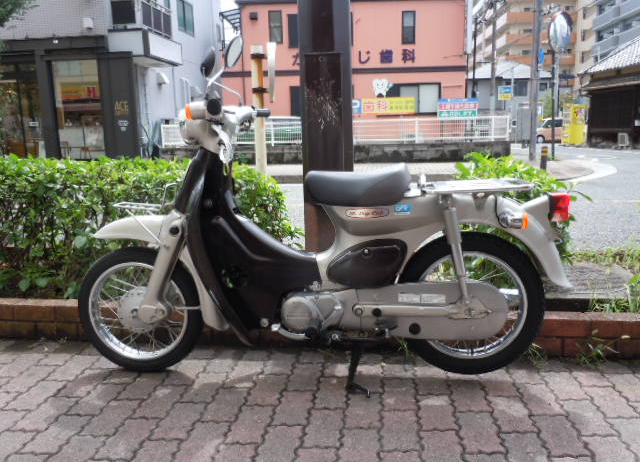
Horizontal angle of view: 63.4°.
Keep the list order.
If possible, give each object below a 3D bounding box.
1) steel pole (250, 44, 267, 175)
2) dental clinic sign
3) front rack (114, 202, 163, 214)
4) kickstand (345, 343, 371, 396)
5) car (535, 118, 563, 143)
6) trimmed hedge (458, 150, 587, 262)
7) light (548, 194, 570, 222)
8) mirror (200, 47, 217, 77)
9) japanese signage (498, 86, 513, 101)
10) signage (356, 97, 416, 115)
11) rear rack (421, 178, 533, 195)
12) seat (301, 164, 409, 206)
[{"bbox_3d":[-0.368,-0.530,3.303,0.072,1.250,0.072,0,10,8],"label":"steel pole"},{"bbox_3d":[4.075,-3.617,15.200,1.140,0.560,0.060,0,10,8],"label":"dental clinic sign"},{"bbox_3d":[-0.643,-0.091,1.849,0.165,0.030,0.165,-1,10,3],"label":"front rack"},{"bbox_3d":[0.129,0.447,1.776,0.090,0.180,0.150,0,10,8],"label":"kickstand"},{"bbox_3d":[14.711,-6.150,32.000,3.400,1.600,1.480,1,10,14],"label":"car"},{"bbox_3d":[0.943,-0.086,2.550,0.660,0.600,0.520,0,10,8],"label":"trimmed hedge"},{"bbox_3d":[0.749,-0.079,1.644,0.066,0.086,0.100,0,12,9],"label":"light"},{"bbox_3d":[-0.426,-0.643,1.976,0.037,0.115,0.115,20,2,-21],"label":"mirror"},{"bbox_3d":[7.166,-5.312,20.000,0.530,0.600,0.060,0,10,8],"label":"japanese signage"},{"bbox_3d":[1.864,-3.664,15.200,1.900,0.490,0.060,0,10,8],"label":"signage"},{"bbox_3d":[0.486,-0.141,1.670,0.340,0.040,0.230,0,12,9],"label":"rear rack"},{"bbox_3d":[0.124,-0.156,1.731,0.360,0.130,0.240,0,10,8],"label":"seat"}]

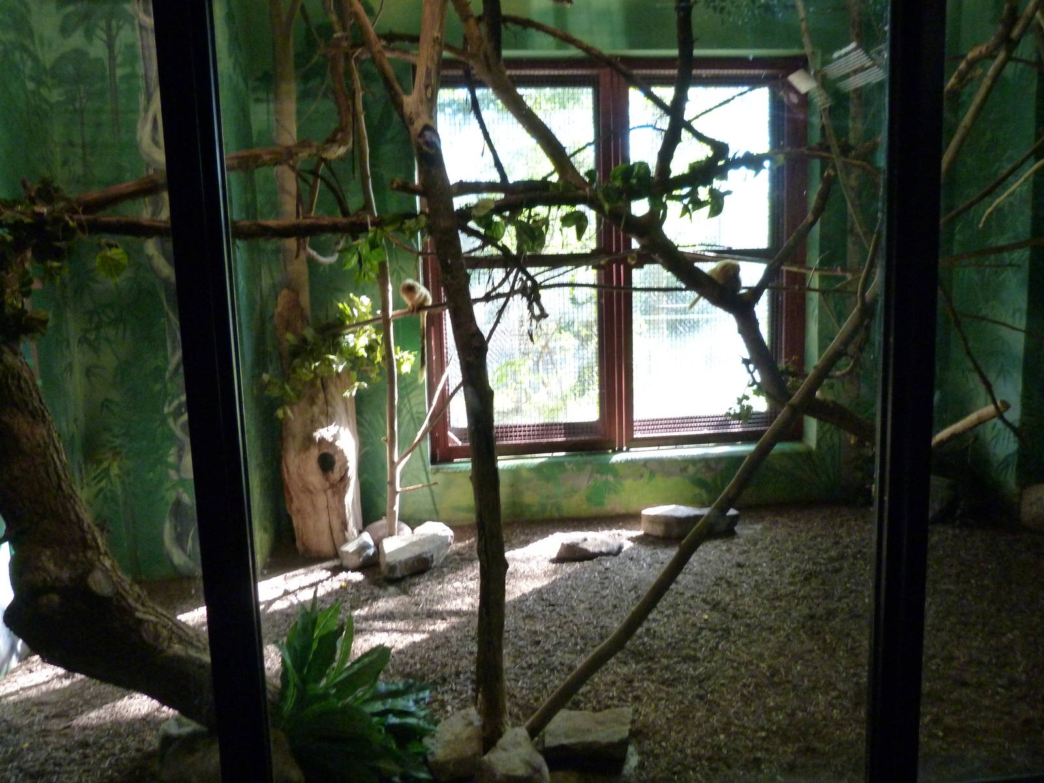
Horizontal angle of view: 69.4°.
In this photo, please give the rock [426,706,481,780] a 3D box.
[{"bbox_3d":[-0.202,1.007,2.168,0.150,0.135,0.145,-3,6,-10],"label":"rock"}]

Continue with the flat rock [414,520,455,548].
[{"bbox_3d":[-0.479,0.800,4.171,0.205,0.125,0.170,-4,7,-15],"label":"flat rock"}]

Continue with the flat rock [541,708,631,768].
[{"bbox_3d":[0.189,1.015,2.211,0.230,0.075,0.180,-2,6,0],"label":"flat rock"}]

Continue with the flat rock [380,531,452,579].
[{"bbox_3d":[-0.559,0.840,3.899,0.335,0.120,0.175,-6,8,-35],"label":"flat rock"}]

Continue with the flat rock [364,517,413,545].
[{"bbox_3d":[-0.749,0.794,4.230,0.245,0.140,0.190,-3,6,-10],"label":"flat rock"}]

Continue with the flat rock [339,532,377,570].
[{"bbox_3d":[-0.862,0.845,3.964,0.155,0.125,0.180,-5,7,-25],"label":"flat rock"}]

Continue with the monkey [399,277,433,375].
[{"bbox_3d":[-0.553,-0.331,3.950,0.110,0.510,0.150,2,7,30],"label":"monkey"}]

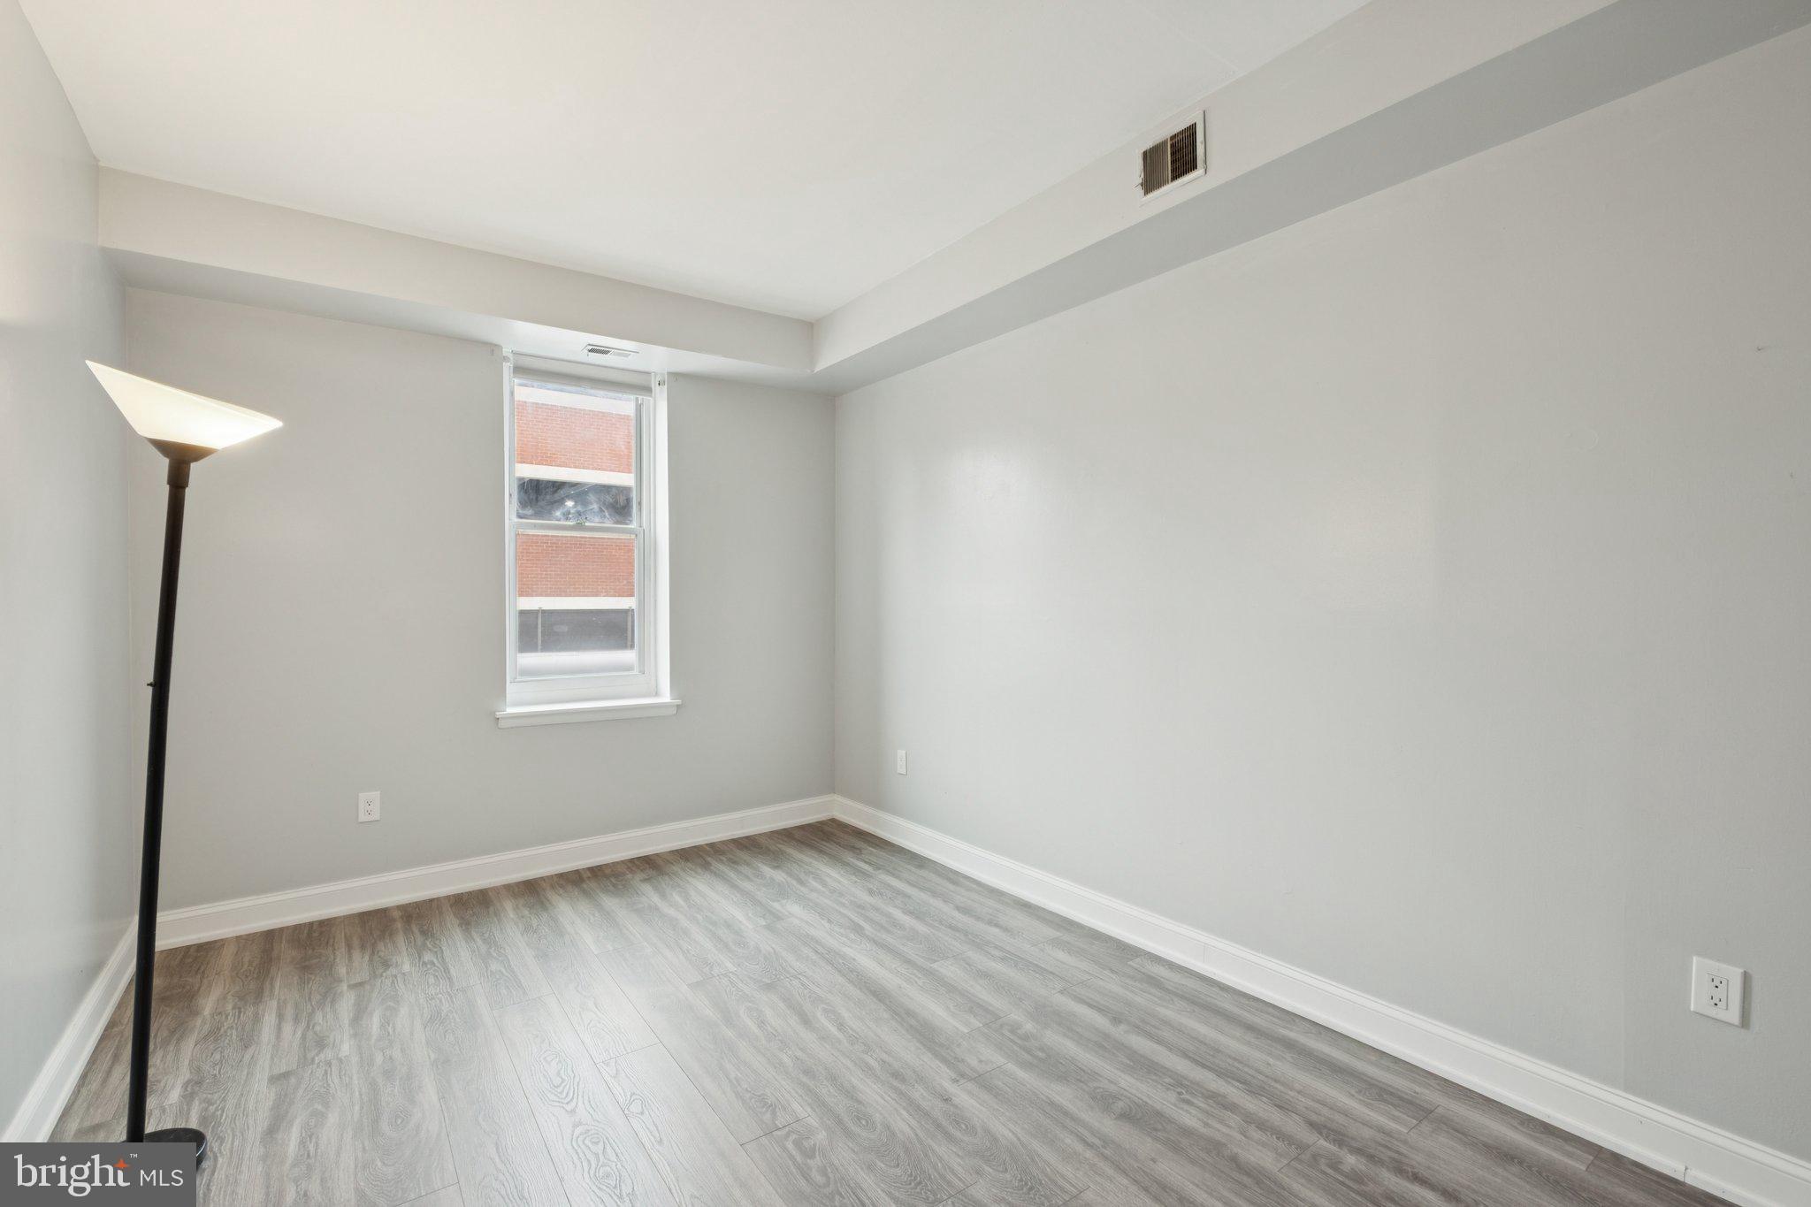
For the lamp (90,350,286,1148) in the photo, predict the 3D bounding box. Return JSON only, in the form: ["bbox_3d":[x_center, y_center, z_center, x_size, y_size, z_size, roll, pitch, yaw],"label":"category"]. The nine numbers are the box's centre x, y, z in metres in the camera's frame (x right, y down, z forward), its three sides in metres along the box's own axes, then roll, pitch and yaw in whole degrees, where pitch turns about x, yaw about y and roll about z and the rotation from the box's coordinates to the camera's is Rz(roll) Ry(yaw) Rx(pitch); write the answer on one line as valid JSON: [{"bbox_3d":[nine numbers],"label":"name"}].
[{"bbox_3d":[-1.695,0.405,1.765,0.350,1.850,0.340,-1,1,-44],"label":"lamp"}]

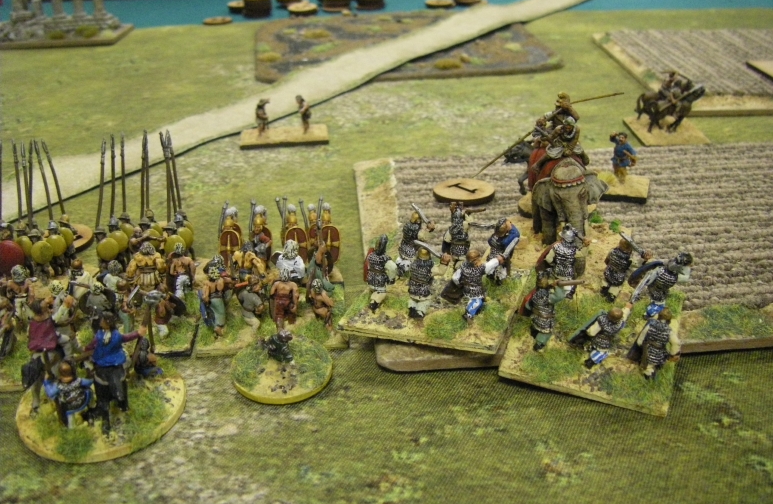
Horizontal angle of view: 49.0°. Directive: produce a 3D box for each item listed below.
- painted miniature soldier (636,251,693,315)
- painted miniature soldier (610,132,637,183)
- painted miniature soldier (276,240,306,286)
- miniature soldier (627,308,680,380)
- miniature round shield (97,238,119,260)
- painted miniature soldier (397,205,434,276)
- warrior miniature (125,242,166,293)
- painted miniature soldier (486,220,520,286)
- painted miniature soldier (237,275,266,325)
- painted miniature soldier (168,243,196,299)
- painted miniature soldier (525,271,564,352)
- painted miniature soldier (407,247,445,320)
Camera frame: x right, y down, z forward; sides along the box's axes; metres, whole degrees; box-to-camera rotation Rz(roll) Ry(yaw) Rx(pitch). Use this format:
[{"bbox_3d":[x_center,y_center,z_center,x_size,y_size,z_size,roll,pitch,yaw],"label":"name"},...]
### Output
[{"bbox_3d":[0.071,0.009,0.219,0.014,0.015,0.009,14,30,25],"label":"painted miniature soldier"},{"bbox_3d":[0.089,-0.035,0.318,0.011,0.018,0.007,14,30,24],"label":"painted miniature soldier"},{"bbox_3d":[-0.028,0.005,0.244,0.011,0.018,0.009,-1,27,-4],"label":"painted miniature soldier"},{"bbox_3d":[0.064,0.022,0.204,0.012,0.018,0.009,10,41,14],"label":"miniature soldier"},{"bbox_3d":[-0.085,-0.001,0.255,0.007,0.007,0.002,-4,15,-9],"label":"miniature round shield"},{"bbox_3d":[0.008,-0.003,0.237,0.010,0.019,0.009,9,29,18],"label":"painted miniature soldier"},{"bbox_3d":[-0.070,0.005,0.245,0.012,0.017,0.008,-4,27,-9],"label":"warrior miniature"},{"bbox_3d":[0.032,0.000,0.233,0.008,0.017,0.009,9,29,18],"label":"painted miniature soldier"},{"bbox_3d":[-0.036,0.014,0.225,0.010,0.014,0.011,-21,34,-35],"label":"painted miniature soldier"},{"bbox_3d":[-0.060,0.005,0.246,0.009,0.018,0.008,-3,27,-7],"label":"painted miniature soldier"},{"bbox_3d":[0.041,0.016,0.217,0.013,0.021,0.009,10,28,18],"label":"painted miniature soldier"},{"bbox_3d":[0.010,0.008,0.216,0.011,0.019,0.009,6,28,11],"label":"painted miniature soldier"}]

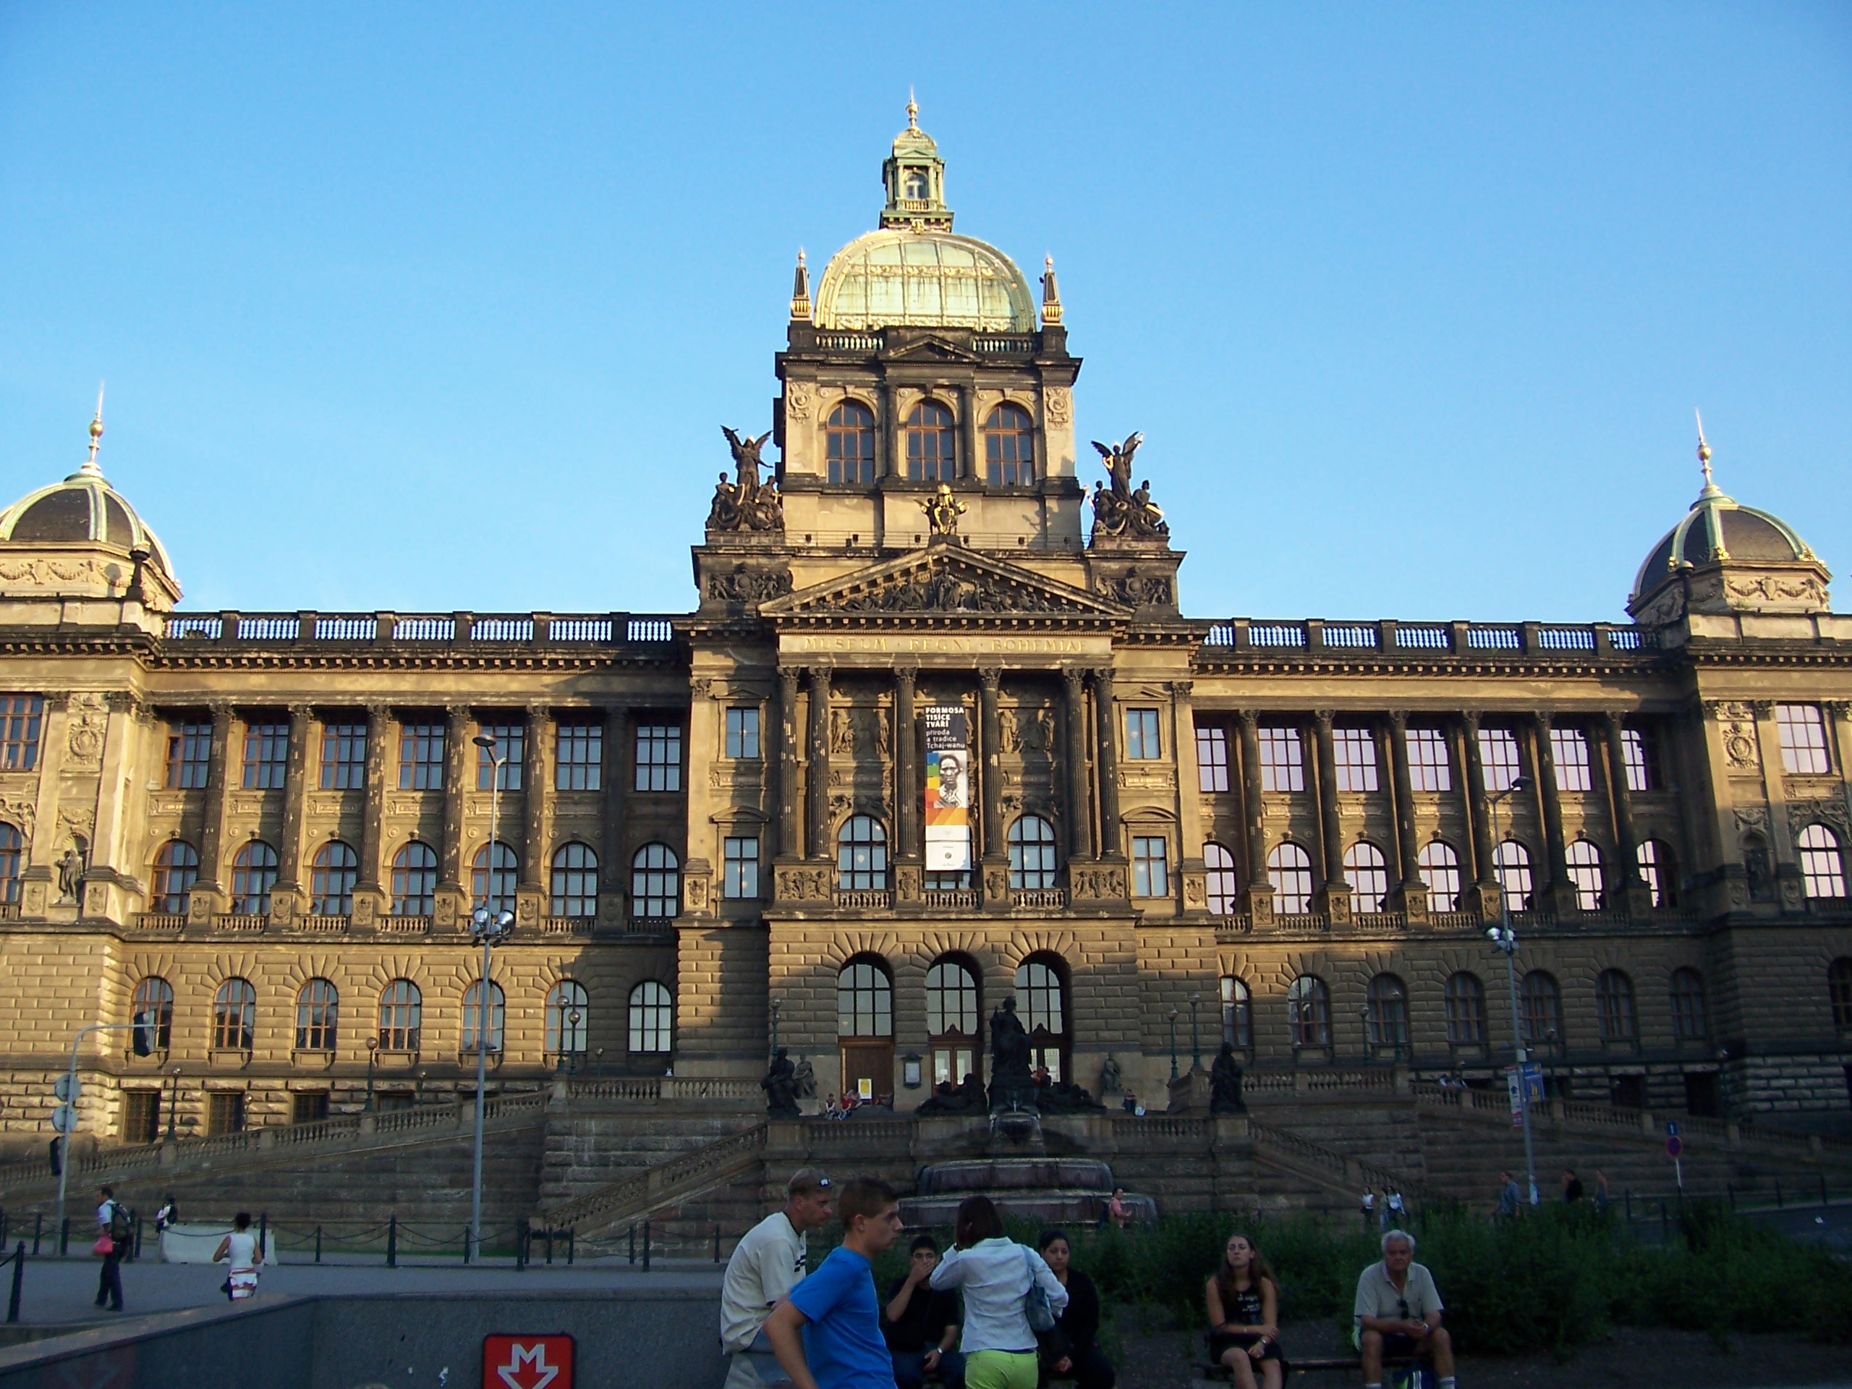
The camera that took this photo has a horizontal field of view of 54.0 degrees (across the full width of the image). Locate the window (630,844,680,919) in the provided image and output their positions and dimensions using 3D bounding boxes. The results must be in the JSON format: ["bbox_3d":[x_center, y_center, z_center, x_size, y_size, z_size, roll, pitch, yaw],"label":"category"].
[{"bbox_3d":[-13.656,9.373,91.809,2.376,3.836,0.350,0,-16,-4],"label":"window"}]

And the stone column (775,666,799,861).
[{"bbox_3d":[-6.493,3.232,85.487,1.085,9.226,1.100,0,-16,-4],"label":"stone column"}]

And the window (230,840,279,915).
[{"bbox_3d":[-32.870,8.947,88.994,1.950,3.700,0.400,0,-15,-4],"label":"window"}]

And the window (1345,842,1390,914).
[{"bbox_3d":[22.540,9.381,92.940,1.930,3.650,0.400,0,-15,-4],"label":"window"}]

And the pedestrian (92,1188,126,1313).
[{"bbox_3d":[-11.963,8.129,26.725,0.550,1.740,0.500,2,-15,-11],"label":"pedestrian"}]

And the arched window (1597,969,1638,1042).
[{"bbox_3d":[35.922,16.094,94.502,2.040,3.755,0.350,0,-15,-4],"label":"arched window"}]

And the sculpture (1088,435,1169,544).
[{"bbox_3d":[10.547,-10.901,96.108,4.000,6.100,2.700,0,-15,-4],"label":"sculpture"}]

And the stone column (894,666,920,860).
[{"bbox_3d":[-0.855,3.177,85.891,1.115,9.413,1.120,0,-16,-4],"label":"stone column"}]

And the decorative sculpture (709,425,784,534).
[{"bbox_3d":[-8.961,-10.801,91.662,3.650,4.700,2.800,0,-15,-4],"label":"decorative sculpture"}]

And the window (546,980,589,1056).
[{"bbox_3d":[-17.064,15.379,86.549,1.790,3.630,0.400,0,-15,-4],"label":"window"}]

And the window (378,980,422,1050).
[{"bbox_3d":[-25.263,15.364,87.255,1.998,3.437,0.350,0,-16,-4],"label":"window"}]

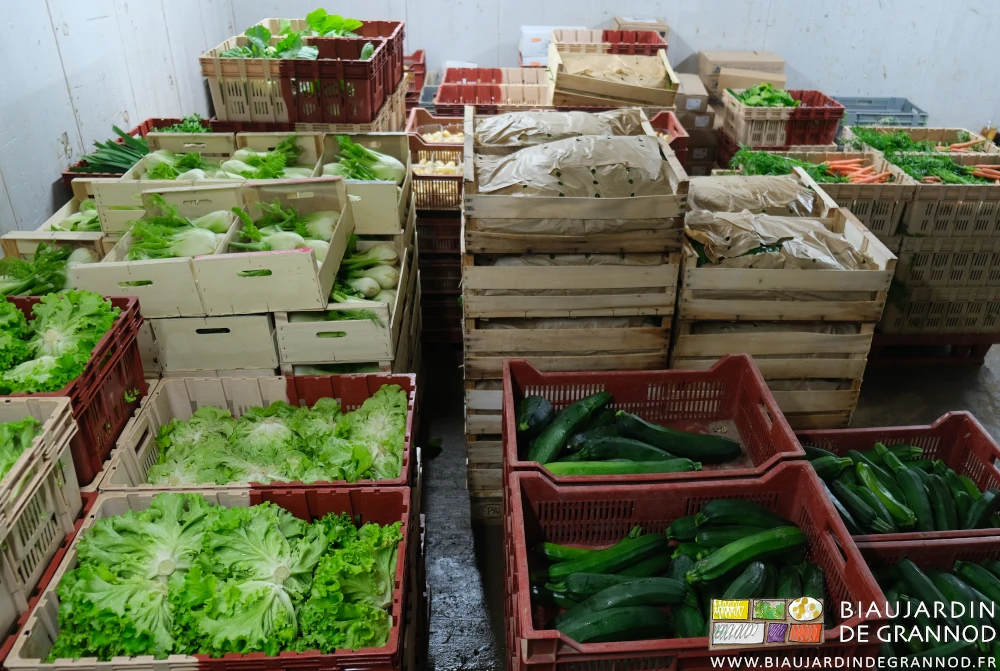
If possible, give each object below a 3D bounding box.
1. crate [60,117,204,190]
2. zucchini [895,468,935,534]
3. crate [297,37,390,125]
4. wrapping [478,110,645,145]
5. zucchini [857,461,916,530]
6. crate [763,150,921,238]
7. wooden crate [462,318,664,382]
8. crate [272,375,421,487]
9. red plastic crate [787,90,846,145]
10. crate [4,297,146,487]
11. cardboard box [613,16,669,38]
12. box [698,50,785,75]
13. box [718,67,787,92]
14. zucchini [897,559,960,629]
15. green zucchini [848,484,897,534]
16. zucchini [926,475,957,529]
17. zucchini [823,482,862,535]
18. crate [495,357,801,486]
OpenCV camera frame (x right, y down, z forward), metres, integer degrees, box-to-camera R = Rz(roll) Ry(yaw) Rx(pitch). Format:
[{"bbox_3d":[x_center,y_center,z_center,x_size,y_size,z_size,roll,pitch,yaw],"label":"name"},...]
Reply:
[{"bbox_3d":[-1.421,-0.733,3.296,0.570,0.220,0.770,1,31,1],"label":"crate"},{"bbox_3d":[1.003,0.402,1.815,0.053,0.053,0.238,7,31,13],"label":"zucchini"},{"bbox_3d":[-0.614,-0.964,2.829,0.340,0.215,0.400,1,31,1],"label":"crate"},{"bbox_3d":[0.188,-0.680,2.521,0.550,0.085,0.340,0,31,-1],"label":"wrapping"},{"bbox_3d":[0.943,0.382,1.838,0.042,0.042,0.208,-5,30,-9],"label":"zucchini"},{"bbox_3d":[1.389,-0.604,3.273,0.600,0.240,0.400,0,30,0],"label":"crate"},{"bbox_3d":[0.192,-0.063,2.383,0.600,0.215,0.400,-1,30,-1],"label":"wooden crate"},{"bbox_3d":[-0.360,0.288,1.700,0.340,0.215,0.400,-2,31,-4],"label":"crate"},{"bbox_3d":[1.820,-1.321,4.552,0.330,0.220,0.400,0,31,-2],"label":"red plastic crate"},{"bbox_3d":[-1.096,0.125,1.578,0.600,0.240,0.400,-2,30,-3],"label":"crate"},{"bbox_3d":[0.917,-1.940,4.882,0.310,0.180,0.270,2,30,3],"label":"cardboard box"},{"bbox_3d":[1.602,-1.804,4.999,0.480,0.095,0.290,1,30,1],"label":"box"},{"bbox_3d":[1.600,-1.611,4.793,0.420,0.120,0.150,8,31,13],"label":"box"},{"bbox_3d":[0.900,0.549,1.579,0.047,0.047,0.180,-5,32,-10],"label":"zucchini"},{"bbox_3d":[0.887,0.416,1.808,0.043,0.043,0.165,-9,32,-15],"label":"green zucchini"},{"bbox_3d":[1.063,0.407,1.804,0.046,0.046,0.220,10,31,16],"label":"zucchini"},{"bbox_3d":[0.821,0.418,1.808,0.043,0.043,0.178,-6,32,-11],"label":"zucchini"},{"bbox_3d":[0.312,0.245,1.738,0.600,0.210,0.400,0,31,-2],"label":"crate"}]

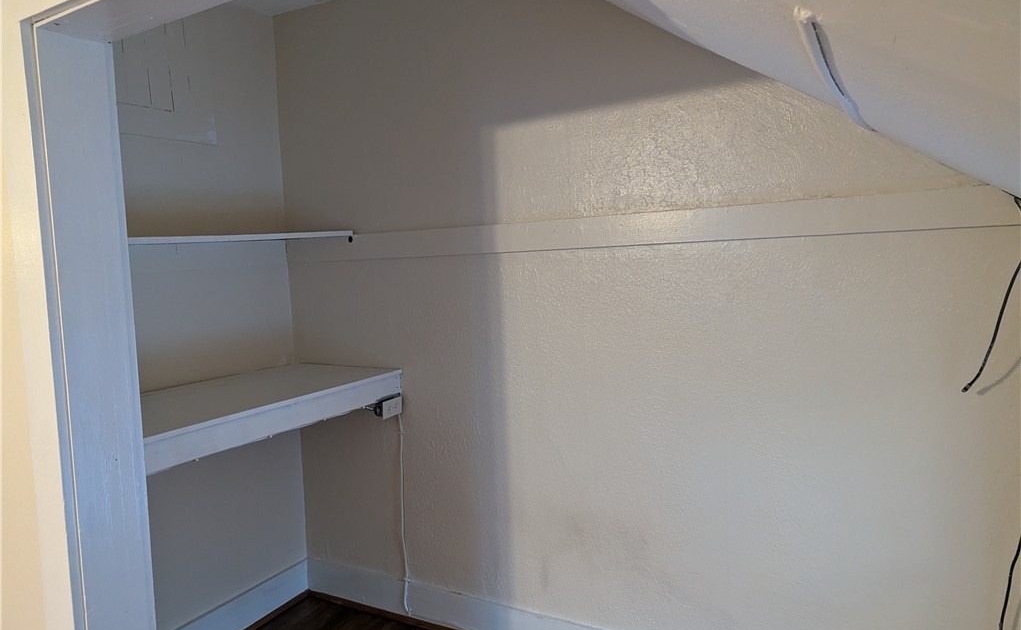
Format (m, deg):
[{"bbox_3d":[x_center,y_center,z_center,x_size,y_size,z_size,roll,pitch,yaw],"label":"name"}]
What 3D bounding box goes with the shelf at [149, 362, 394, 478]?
[{"bbox_3d":[-0.861,0.283,2.173,0.542,0.091,1.105,0,4,26],"label":"shelf"}]

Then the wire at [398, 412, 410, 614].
[{"bbox_3d":[-0.384,0.731,2.571,0.032,0.748,0.020,0,5,30],"label":"wire"}]

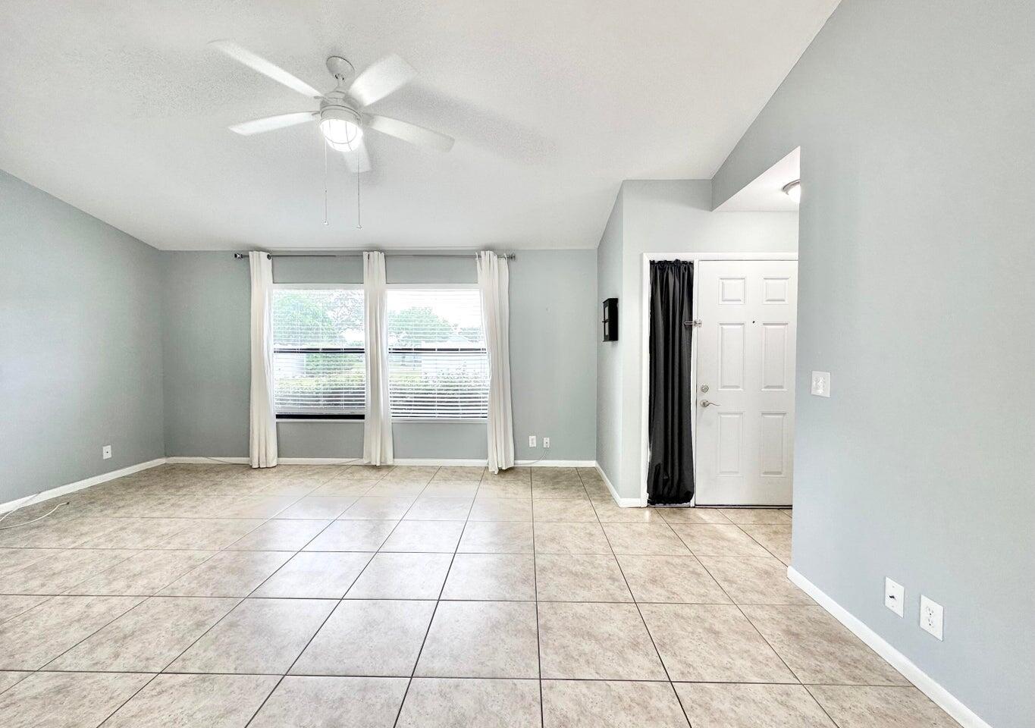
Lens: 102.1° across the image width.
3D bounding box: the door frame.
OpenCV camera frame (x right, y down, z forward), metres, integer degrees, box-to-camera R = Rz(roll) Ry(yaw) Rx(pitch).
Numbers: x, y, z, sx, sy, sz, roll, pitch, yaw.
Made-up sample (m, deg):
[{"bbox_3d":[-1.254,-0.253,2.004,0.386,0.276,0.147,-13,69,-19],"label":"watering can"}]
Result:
[{"bbox_3d":[1.738,0.136,3.477,1.435,2.107,0.110,0,2,1],"label":"door frame"}]

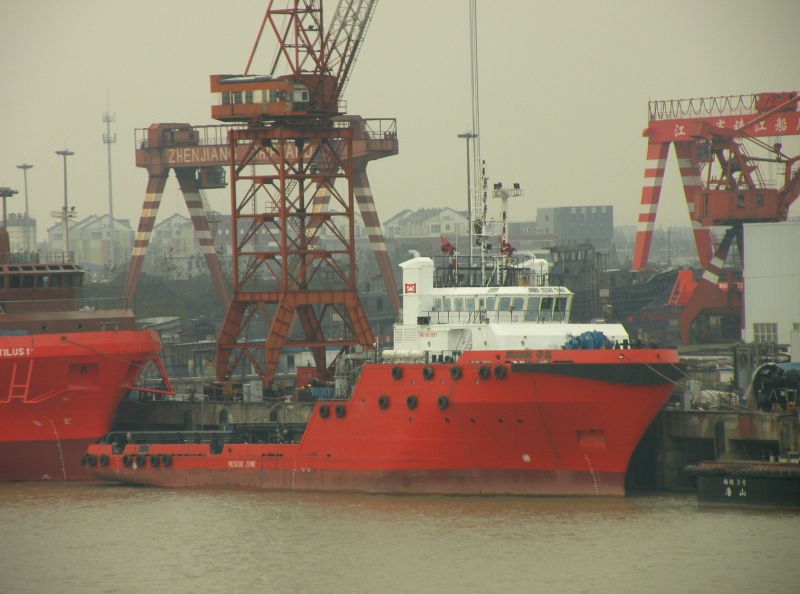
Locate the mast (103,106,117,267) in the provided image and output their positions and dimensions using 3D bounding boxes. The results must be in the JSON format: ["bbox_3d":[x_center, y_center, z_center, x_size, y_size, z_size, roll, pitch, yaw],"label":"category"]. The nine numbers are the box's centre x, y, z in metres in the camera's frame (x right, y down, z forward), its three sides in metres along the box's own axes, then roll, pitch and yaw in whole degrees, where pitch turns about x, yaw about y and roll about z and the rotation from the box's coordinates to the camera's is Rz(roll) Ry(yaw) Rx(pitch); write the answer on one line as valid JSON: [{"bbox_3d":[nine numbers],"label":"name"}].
[{"bbox_3d":[-65.800,-19.300,1280.000,3.000,47.500,3.000,-1,0,0],"label":"mast"}]

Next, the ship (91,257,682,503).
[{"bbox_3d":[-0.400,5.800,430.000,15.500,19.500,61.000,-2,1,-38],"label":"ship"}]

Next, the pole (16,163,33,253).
[{"bbox_3d":[-65.700,-8.500,993.000,3.100,30.200,3.100,-1,0,0],"label":"pole"}]

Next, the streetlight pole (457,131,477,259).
[{"bbox_3d":[10.500,-9.400,842.000,3.100,30.400,3.100,-1,0,0],"label":"streetlight pole"}]

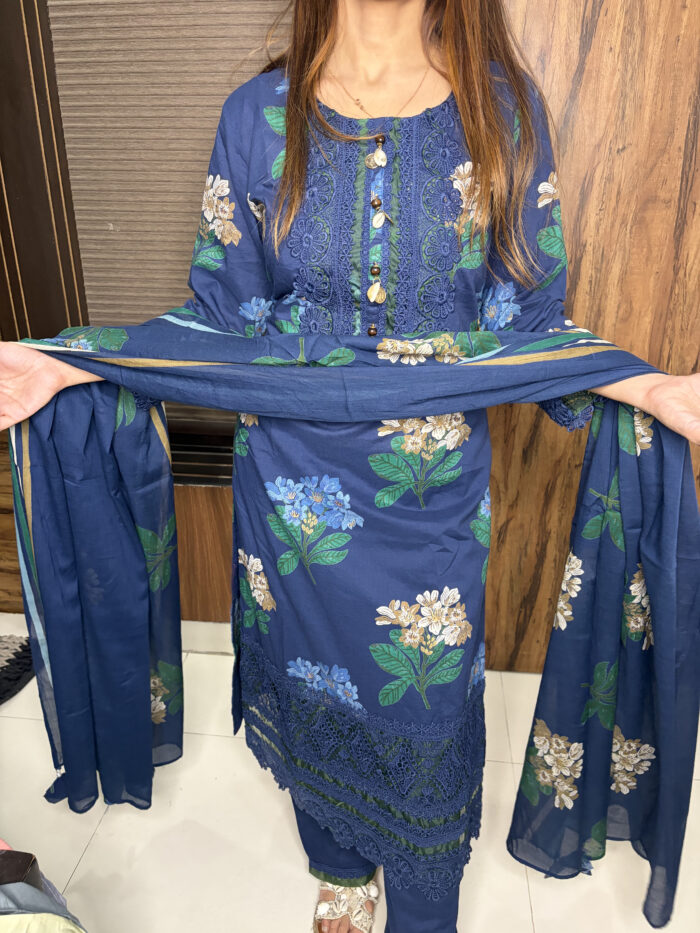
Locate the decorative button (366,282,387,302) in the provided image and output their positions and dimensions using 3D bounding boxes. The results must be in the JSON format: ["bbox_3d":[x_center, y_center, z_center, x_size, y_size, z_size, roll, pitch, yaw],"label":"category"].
[{"bbox_3d":[0.030,-0.199,0.795,0.022,0.025,0.010,1,23,2],"label":"decorative button"}]

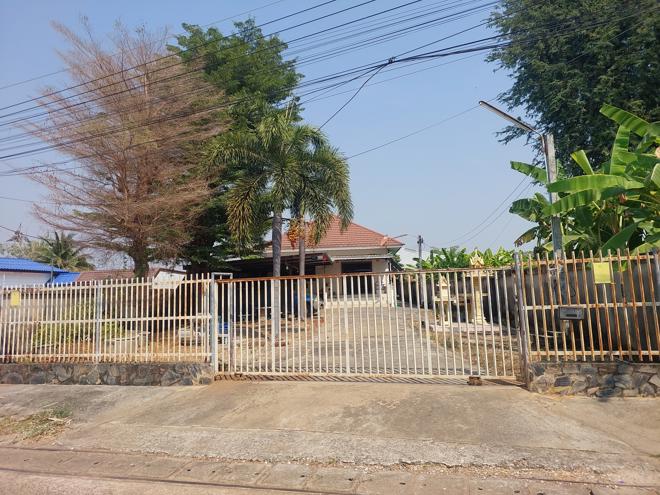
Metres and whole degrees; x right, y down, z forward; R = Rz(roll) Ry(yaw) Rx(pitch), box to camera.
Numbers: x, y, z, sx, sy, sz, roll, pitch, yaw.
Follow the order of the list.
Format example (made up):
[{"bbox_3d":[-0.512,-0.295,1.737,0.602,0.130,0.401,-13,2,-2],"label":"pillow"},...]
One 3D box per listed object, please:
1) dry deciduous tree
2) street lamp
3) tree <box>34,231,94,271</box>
[{"bbox_3d":[-6.555,-2.220,13.979,6.400,9.970,6.200,1,-8,-25],"label":"dry deciduous tree"},{"bbox_3d":[2.936,-0.219,6.467,1.610,3.810,0.200,2,-8,-27],"label":"street lamp"},{"bbox_3d":[-23.006,2.695,37.993,5.300,8.260,5.200,2,-9,-31],"label":"tree"}]

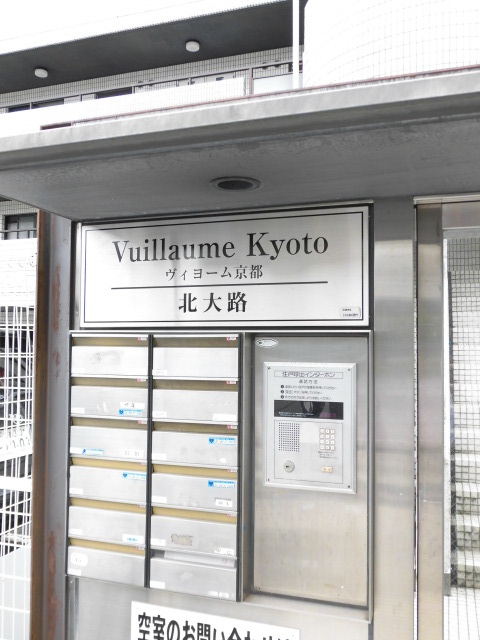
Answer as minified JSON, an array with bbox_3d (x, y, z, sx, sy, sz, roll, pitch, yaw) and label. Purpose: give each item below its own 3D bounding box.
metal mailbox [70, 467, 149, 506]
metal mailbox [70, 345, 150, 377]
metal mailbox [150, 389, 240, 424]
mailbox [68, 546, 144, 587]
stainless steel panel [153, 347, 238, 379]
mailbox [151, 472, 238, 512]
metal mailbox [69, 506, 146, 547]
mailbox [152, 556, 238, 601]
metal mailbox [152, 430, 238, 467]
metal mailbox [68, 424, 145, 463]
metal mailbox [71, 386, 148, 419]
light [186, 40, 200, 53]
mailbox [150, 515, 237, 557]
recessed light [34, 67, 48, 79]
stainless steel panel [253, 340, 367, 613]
[{"bbox_3d":[-0.416,0.524,1.894,0.279,0.093,0.030,0,-3,19],"label":"metal mailbox"},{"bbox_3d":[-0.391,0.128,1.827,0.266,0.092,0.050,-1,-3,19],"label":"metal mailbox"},{"bbox_3d":[-0.132,0.261,1.808,0.279,0.093,0.030,0,-3,19],"label":"metal mailbox"},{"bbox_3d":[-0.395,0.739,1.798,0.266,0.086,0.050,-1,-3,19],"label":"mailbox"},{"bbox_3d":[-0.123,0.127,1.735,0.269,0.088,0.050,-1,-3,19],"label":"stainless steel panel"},{"bbox_3d":[-0.126,0.522,1.820,0.279,0.093,0.080,0,-3,19],"label":"mailbox"},{"bbox_3d":[-0.418,0.653,1.888,0.279,0.093,0.030,0,-3,19],"label":"metal mailbox"},{"bbox_3d":[-0.129,0.778,1.809,0.279,0.093,0.080,0,-3,19],"label":"mailbox"},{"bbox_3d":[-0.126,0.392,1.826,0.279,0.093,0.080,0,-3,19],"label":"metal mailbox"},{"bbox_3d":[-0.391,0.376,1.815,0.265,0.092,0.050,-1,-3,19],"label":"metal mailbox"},{"bbox_3d":[-0.414,0.265,1.905,0.279,0.093,0.030,0,-3,19],"label":"metal mailbox"},{"bbox_3d":[-0.872,-5.075,11.002,0.250,0.080,0.250,0,-3,19],"label":"light"},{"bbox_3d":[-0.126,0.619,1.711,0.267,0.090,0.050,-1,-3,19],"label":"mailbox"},{"bbox_3d":[-4.045,-5.044,12.067,0.270,0.110,0.270,-1,-3,19],"label":"recessed light"},{"bbox_3d":[0.200,0.410,1.669,0.328,0.722,0.040,-1,-3,19],"label":"stainless steel panel"}]

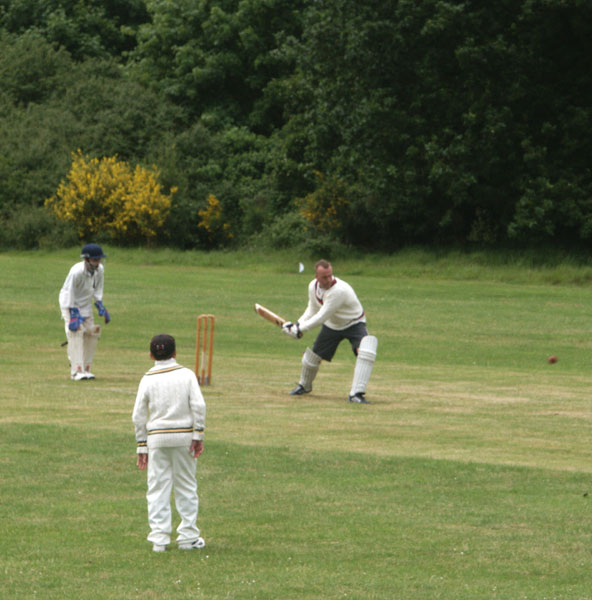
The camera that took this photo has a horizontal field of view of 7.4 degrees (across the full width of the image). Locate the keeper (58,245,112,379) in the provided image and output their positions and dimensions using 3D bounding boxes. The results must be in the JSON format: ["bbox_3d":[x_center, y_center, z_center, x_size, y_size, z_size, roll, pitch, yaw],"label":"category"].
[{"bbox_3d":[-2.226,0.116,48.400,0.520,1.420,0.500,-2,3,-38],"label":"keeper"}]

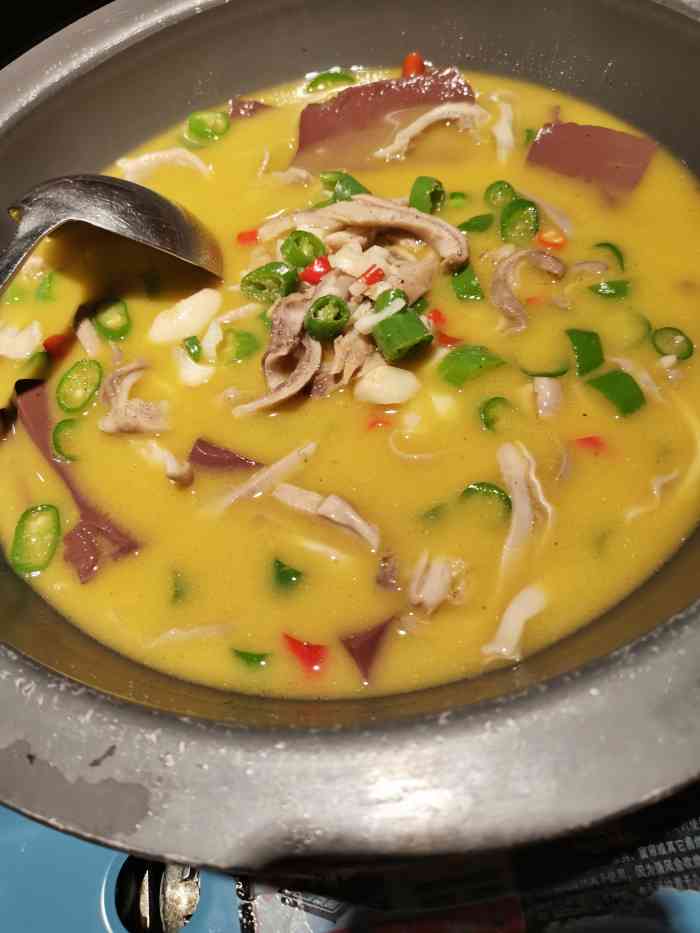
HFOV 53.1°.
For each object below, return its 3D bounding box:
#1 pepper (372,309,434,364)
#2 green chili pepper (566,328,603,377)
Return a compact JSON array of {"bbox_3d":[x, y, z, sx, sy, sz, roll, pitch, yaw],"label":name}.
[{"bbox_3d":[0.019,-0.048,0.259,0.018,0.016,0.013,-30,77,-7],"label":"pepper"},{"bbox_3d":[0.087,-0.042,0.258,0.011,0.010,0.015,-13,61,2],"label":"green chili pepper"}]

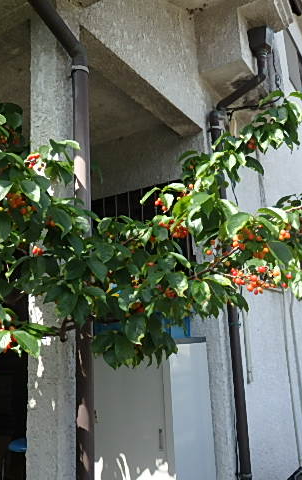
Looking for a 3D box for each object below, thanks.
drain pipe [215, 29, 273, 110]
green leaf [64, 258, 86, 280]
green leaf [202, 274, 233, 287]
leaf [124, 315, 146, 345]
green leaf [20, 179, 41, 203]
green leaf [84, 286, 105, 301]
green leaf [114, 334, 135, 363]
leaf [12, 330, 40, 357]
[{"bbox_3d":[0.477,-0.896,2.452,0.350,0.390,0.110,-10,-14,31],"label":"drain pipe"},{"bbox_3d":[-0.228,0.088,1.380,0.064,0.064,0.040,0,-12,-9],"label":"green leaf"},{"bbox_3d":[0.204,0.124,1.420,0.083,0.036,0.050,-4,-12,8],"label":"green leaf"},{"bbox_3d":[-0.049,0.263,1.360,0.063,0.086,0.040,-2,-12,-2],"label":"leaf"},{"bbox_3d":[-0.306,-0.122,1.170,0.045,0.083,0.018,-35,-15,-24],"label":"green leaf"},{"bbox_3d":[-0.171,0.162,1.400,0.065,0.041,0.050,-1,-12,-7],"label":"green leaf"},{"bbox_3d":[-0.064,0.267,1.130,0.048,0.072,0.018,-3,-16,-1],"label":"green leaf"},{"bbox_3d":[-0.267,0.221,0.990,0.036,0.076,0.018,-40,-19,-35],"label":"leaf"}]

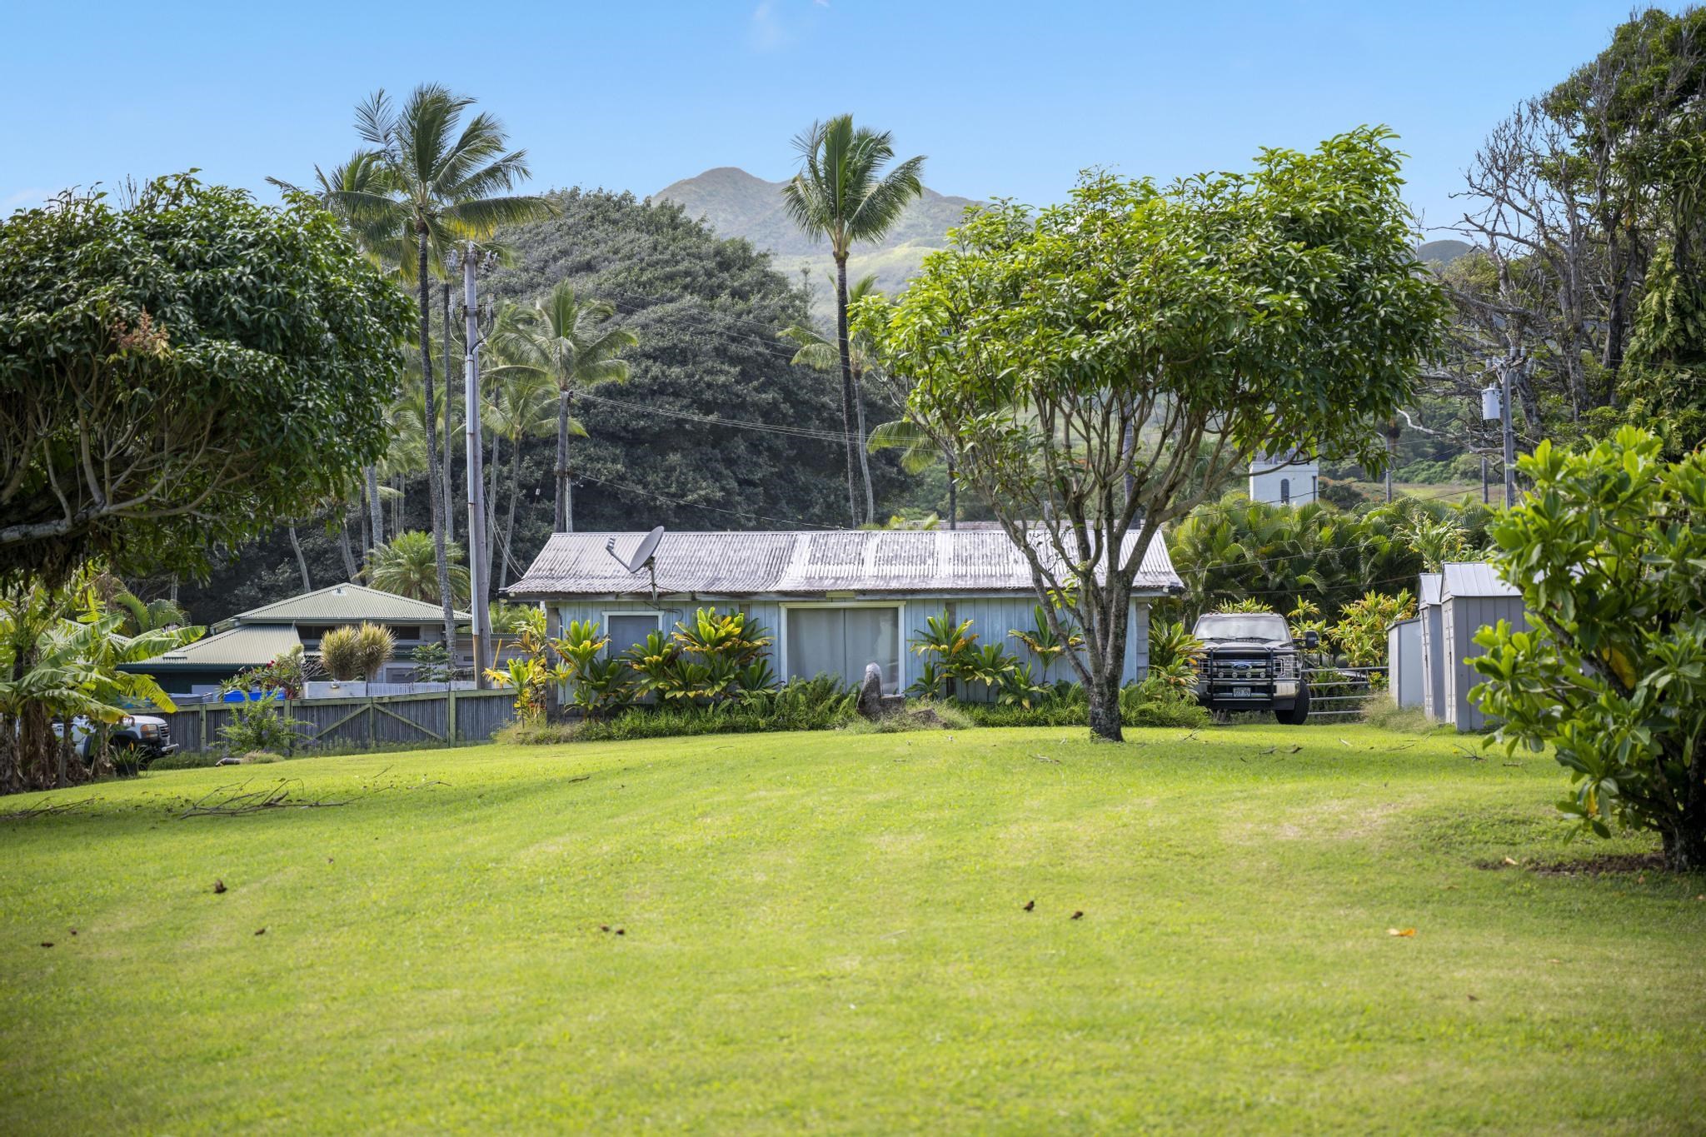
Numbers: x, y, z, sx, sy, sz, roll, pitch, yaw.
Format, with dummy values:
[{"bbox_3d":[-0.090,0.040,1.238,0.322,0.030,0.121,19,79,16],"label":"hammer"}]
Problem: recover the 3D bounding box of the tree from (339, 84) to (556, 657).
[{"bbox_3d":[-10.262,-4.098,84.146,5.400,16.433,5.400,0,-2,0],"label":"tree"}]

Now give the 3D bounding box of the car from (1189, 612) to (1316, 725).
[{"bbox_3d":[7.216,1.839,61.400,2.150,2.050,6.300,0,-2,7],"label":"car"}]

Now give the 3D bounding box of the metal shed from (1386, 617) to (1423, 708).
[{"bbox_3d":[9.400,1.578,53.177,1.400,1.611,1.600,0,-2,4],"label":"metal shed"}]

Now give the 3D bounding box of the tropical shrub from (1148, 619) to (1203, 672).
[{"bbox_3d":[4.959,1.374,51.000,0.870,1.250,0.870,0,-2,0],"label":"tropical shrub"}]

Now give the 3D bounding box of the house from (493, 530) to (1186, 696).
[{"bbox_3d":[0.050,0.894,54.696,10.100,3.192,10.000,0,-2,2],"label":"house"}]

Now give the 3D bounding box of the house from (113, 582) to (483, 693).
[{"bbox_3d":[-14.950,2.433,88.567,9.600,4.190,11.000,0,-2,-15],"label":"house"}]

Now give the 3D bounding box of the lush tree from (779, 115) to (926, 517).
[{"bbox_3d":[0.066,-5.302,109.000,4.800,18.800,4.800,0,-2,0],"label":"lush tree"}]

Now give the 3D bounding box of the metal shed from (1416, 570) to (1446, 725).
[{"bbox_3d":[10.300,1.270,51.800,2.600,2.380,2.200,0,-2,6],"label":"metal shed"}]

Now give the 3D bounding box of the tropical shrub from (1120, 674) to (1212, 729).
[{"bbox_3d":[4.674,1.970,49.500,1.400,0.840,1.200,0,-2,0],"label":"tropical shrub"}]

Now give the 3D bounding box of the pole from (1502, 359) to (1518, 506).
[{"bbox_3d":[17.088,-0.864,86.000,0.380,9.100,0.380,-1,-2,0],"label":"pole"}]

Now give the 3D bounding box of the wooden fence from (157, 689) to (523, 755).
[{"bbox_3d":[-10.871,3.250,70.000,7.600,1.350,0.160,0,-2,0],"label":"wooden fence"}]

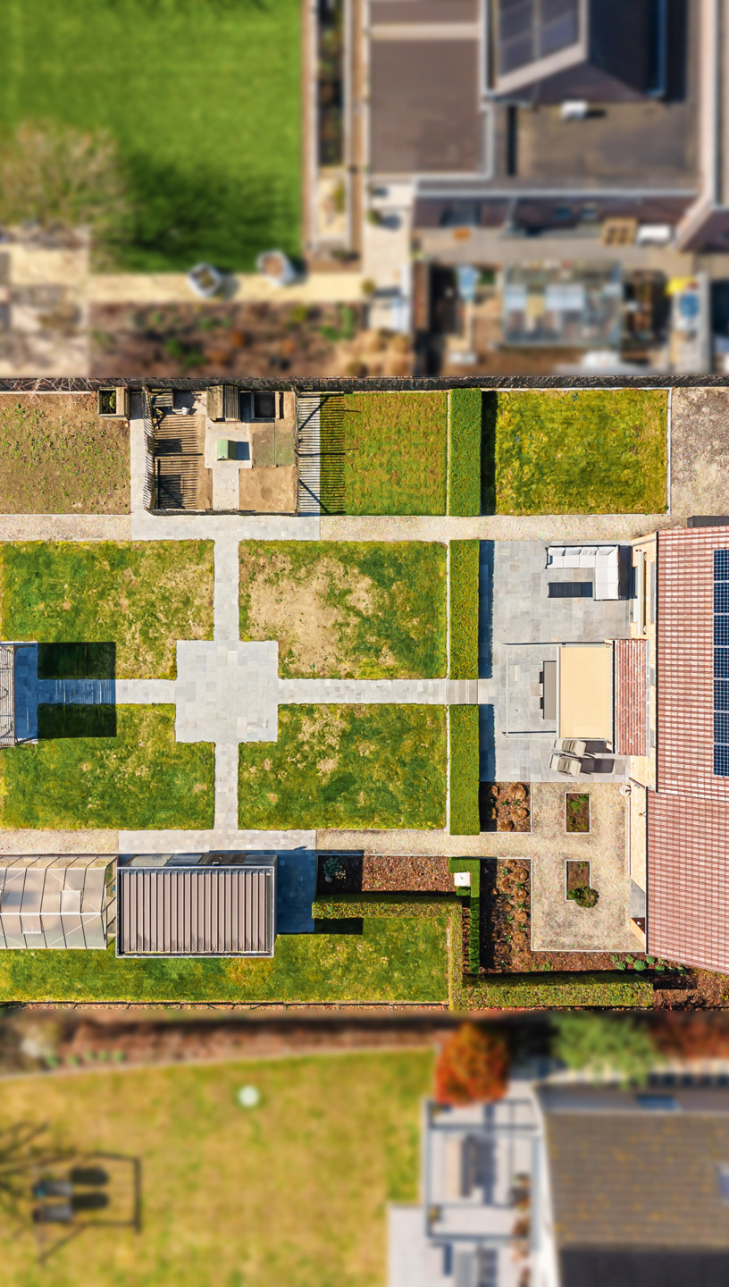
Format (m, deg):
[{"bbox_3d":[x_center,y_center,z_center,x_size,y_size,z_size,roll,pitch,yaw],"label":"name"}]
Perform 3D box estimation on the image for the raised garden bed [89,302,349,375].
[{"bbox_3d":[-5.280,-10.950,41.250,9.450,0.500,2.900,0,90,0],"label":"raised garden bed"}]

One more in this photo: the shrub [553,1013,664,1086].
[{"bbox_3d":[9.340,15.575,43.780,4.000,2.600,2.400,0,91,0],"label":"shrub"}]

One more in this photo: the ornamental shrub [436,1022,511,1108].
[{"bbox_3d":[4.130,16.115,43.740,2.800,2.700,2.800,0,91,0],"label":"ornamental shrub"}]

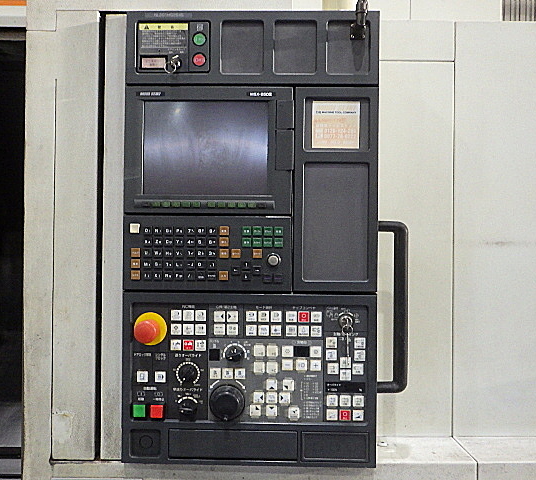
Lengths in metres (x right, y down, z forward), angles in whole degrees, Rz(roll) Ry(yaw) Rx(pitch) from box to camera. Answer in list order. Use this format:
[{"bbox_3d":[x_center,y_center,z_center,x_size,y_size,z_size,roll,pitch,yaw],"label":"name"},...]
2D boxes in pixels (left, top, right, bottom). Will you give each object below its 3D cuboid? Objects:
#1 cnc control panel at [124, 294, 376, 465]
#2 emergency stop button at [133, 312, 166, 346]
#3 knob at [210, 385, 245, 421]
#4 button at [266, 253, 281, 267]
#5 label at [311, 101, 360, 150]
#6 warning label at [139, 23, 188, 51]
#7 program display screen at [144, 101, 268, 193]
[{"bbox_3d":[-0.031,0.246,0.930,0.448,0.305,0.062,1,0,1],"label":"cnc control panel"},{"bbox_3d":[-0.207,0.158,0.896,0.058,0.058,0.043,1,0,1],"label":"emergency stop button"},{"bbox_3d":[-0.069,0.283,0.899,0.062,0.062,0.034,1,0,1],"label":"knob"},{"bbox_3d":[0.011,0.035,0.906,0.025,0.025,0.016,1,0,1],"label":"button"},{"bbox_3d":[0.121,-0.203,0.915,0.085,0.085,0.002,1,0,1],"label":"label"},{"bbox_3d":[-0.185,-0.360,0.917,0.088,0.049,0.002,1,0,1],"label":"warning label"},{"bbox_3d":[-0.109,-0.162,0.919,0.223,0.167,0.010,1,0,1],"label":"program display screen"}]

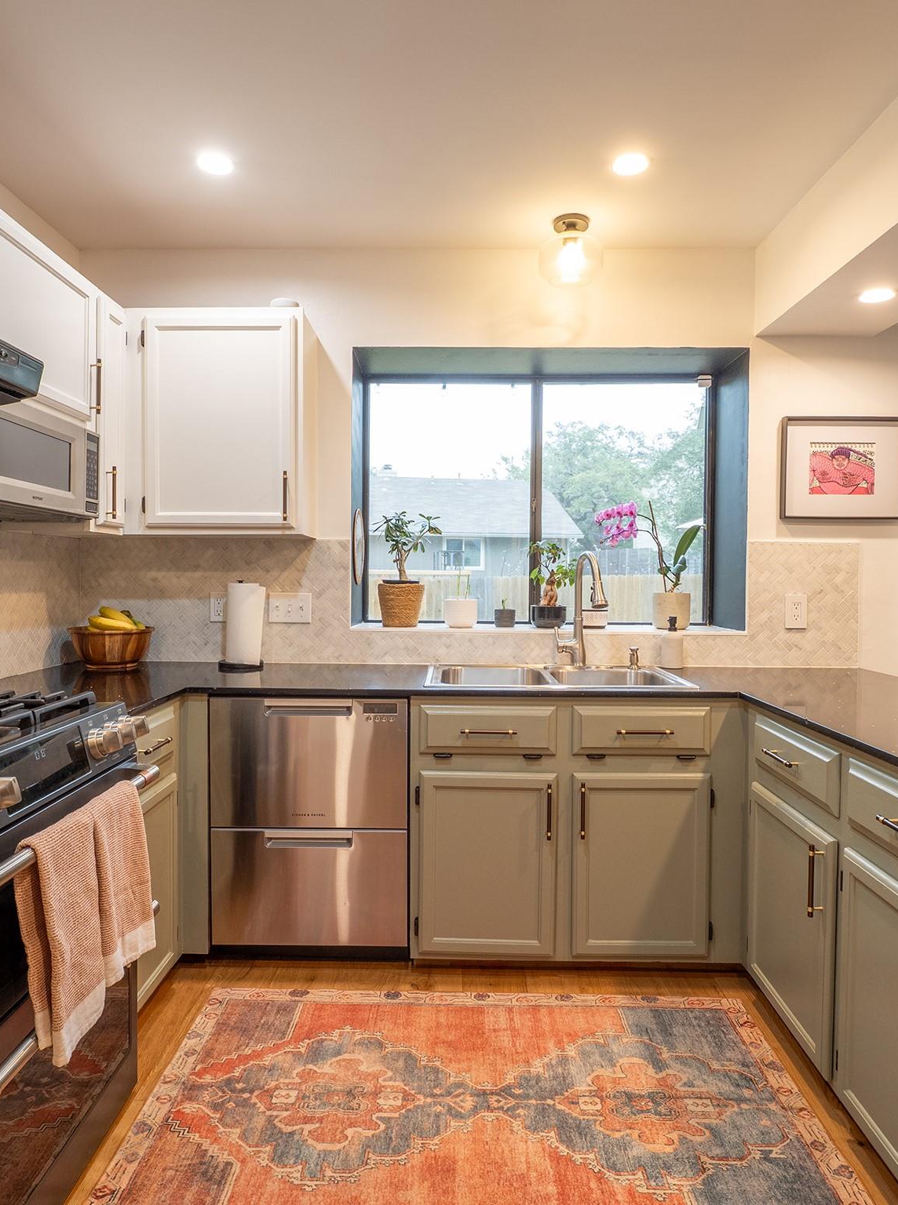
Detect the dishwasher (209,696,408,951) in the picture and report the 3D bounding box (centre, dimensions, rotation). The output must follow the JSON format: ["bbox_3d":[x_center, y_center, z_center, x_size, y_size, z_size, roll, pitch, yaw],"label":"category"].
[{"bbox_3d":[-0.422,0.677,2.529,0.598,0.805,0.575,0,2,0],"label":"dishwasher"}]

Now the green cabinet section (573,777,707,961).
[{"bbox_3d":[0.570,0.779,2.204,0.410,0.552,0.049,0,2,1],"label":"green cabinet section"}]

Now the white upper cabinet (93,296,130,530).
[{"bbox_3d":[-1.237,-0.593,2.359,0.330,0.725,0.210,0,2,0],"label":"white upper cabinet"}]

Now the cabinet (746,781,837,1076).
[{"bbox_3d":[1.157,0.797,1.911,0.578,0.585,0.500,0,2,0],"label":"cabinet"}]

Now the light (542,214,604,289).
[{"bbox_3d":[0.429,-1.225,2.606,0.225,0.213,0.225,0,2,0],"label":"light"}]

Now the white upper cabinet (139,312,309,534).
[{"bbox_3d":[-0.774,-0.617,2.661,0.575,0.760,0.341,0,2,0],"label":"white upper cabinet"}]

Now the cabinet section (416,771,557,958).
[{"bbox_3d":[0.115,0.777,2.209,0.408,0.555,0.049,0,2,1],"label":"cabinet section"}]

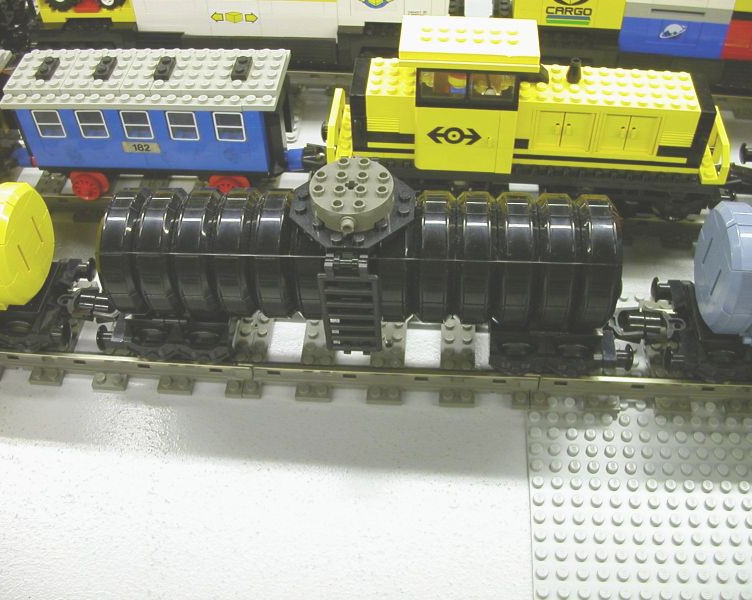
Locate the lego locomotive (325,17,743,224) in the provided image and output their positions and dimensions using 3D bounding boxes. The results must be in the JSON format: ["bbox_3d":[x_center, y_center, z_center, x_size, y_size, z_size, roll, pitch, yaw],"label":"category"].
[{"bbox_3d":[0.075,-0.093,0.434,0.201,0.095,0.048,3,50,5],"label":"lego locomotive"}]

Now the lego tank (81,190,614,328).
[{"bbox_3d":[-0.006,-0.019,0.360,0.208,0.053,0.053,2,50,4],"label":"lego tank"}]

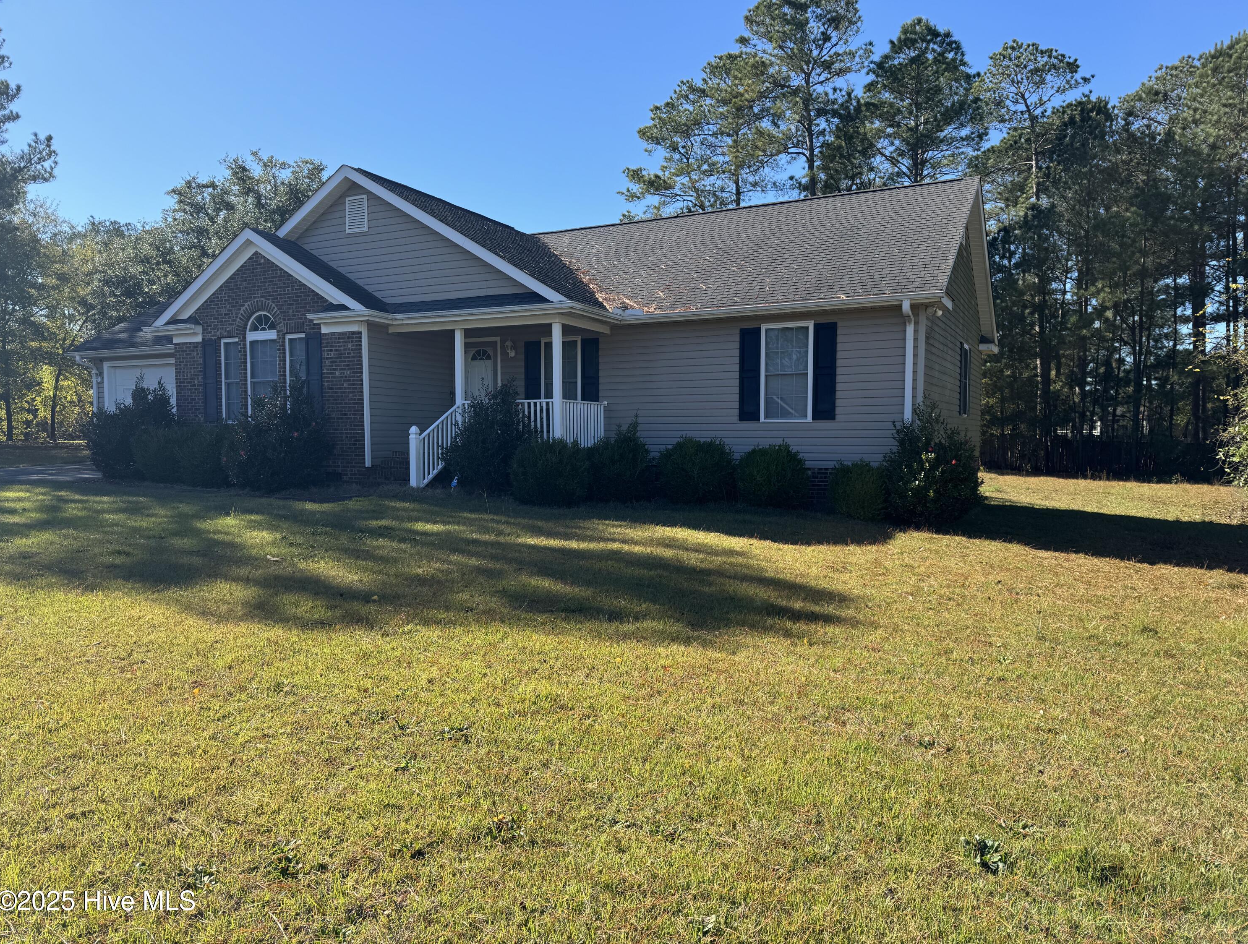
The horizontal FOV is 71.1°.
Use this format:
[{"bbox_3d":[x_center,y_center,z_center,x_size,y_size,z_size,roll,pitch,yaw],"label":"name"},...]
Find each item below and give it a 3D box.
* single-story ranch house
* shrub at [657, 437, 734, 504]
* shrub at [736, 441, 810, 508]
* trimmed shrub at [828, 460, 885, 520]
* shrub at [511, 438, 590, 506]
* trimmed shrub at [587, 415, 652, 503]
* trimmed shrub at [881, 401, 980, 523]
[{"bbox_3d":[-2.967,-2.957,21.226,21.330,6.080,12.750,1,3,27],"label":"single-story ranch house"},{"bbox_3d":[1.153,-0.051,13.927,1.230,1.042,1.230,0,2,0],"label":"shrub"},{"bbox_3d":[2.306,0.035,13.462,1.085,0.994,1.085,1,3,27],"label":"shrub"},{"bbox_3d":[3.431,0.258,12.793,0.862,0.847,0.862,1,3,27],"label":"trimmed shrub"},{"bbox_3d":[-1.131,-0.023,13.566,1.243,1.009,1.243,0,2,0],"label":"shrub"},{"bbox_3d":[-0.118,-0.231,13.999,1.113,1.381,1.113,0,2,0],"label":"trimmed shrub"},{"bbox_3d":[4.332,-0.164,12.321,1.374,1.737,1.374,1,3,27],"label":"trimmed shrub"}]

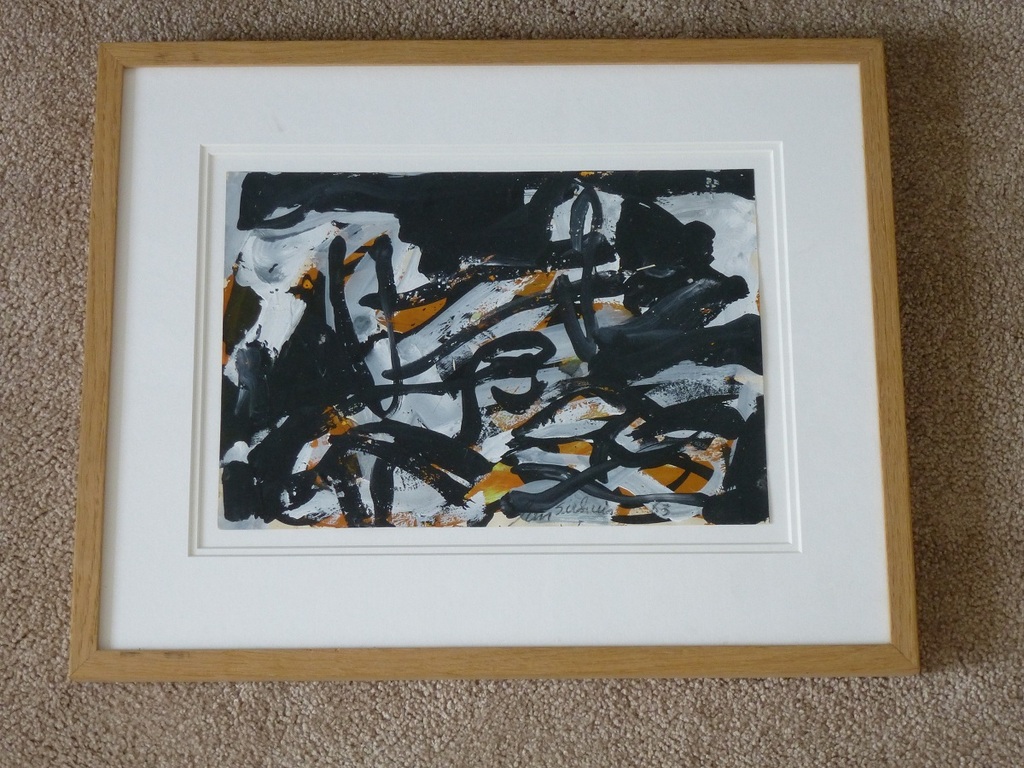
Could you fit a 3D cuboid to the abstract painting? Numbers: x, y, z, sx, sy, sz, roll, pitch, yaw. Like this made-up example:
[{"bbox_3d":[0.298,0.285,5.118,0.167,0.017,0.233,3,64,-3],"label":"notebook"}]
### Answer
[{"bbox_3d":[-0.012,-0.023,1.085,0.324,0.010,0.221,0,77,-1],"label":"abstract painting"}]

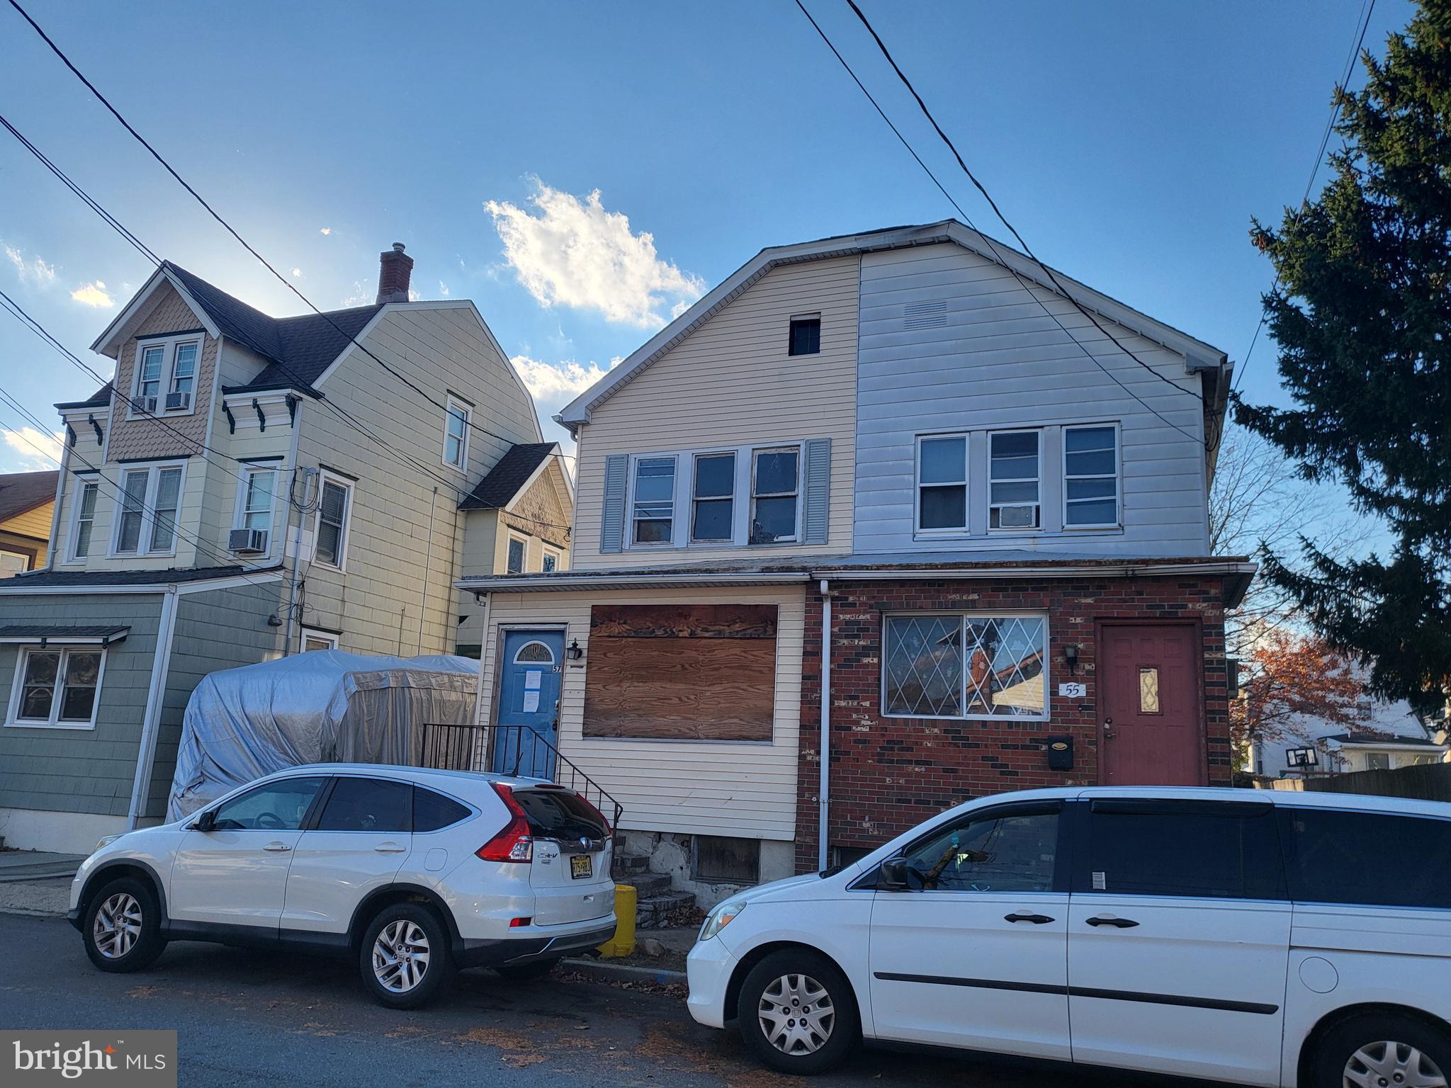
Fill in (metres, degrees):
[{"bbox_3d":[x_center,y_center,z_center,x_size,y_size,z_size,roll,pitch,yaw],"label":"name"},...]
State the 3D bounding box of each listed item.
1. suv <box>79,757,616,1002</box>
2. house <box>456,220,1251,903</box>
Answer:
[{"bbox_3d":[-3.184,2.701,9.114,4.560,1.660,1.880,-2,-13,18],"label":"suv"},{"bbox_3d":[2.934,0.747,17.423,9.400,9.130,11.000,-2,-13,22],"label":"house"}]

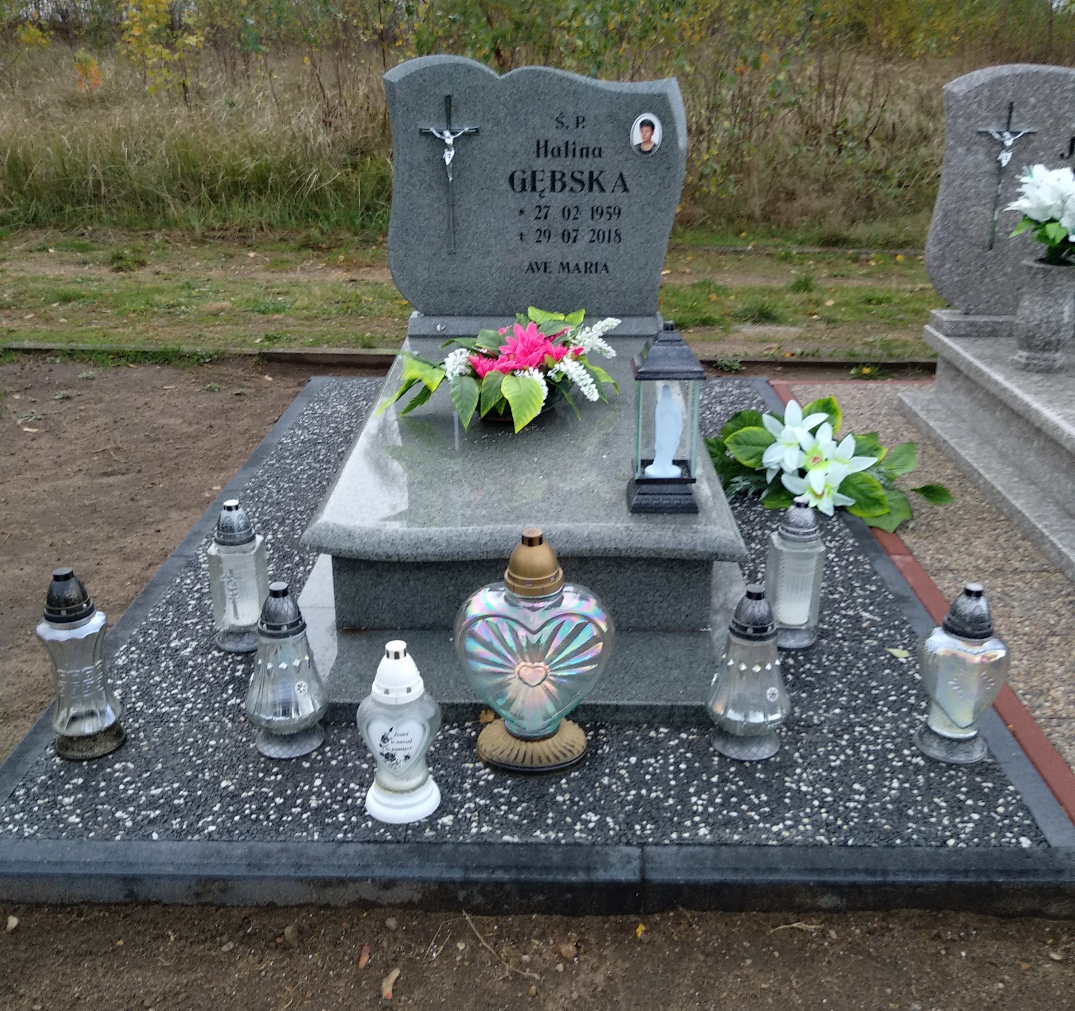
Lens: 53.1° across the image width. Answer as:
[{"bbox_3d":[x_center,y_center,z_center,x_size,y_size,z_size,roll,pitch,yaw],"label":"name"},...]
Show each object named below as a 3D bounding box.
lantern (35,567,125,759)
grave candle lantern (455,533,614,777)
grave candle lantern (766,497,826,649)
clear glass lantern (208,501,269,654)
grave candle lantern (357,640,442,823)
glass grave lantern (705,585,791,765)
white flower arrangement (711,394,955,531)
[{"bbox_3d":[-0.736,0.246,1.729,0.113,0.308,0.112,0,22,0],"label":"lantern"},{"bbox_3d":[-0.006,0.218,1.707,0.252,0.376,0.158,0,22,0],"label":"grave candle lantern"},{"bbox_3d":[0.496,0.126,2.058,0.096,0.288,0.092,0,22,0],"label":"grave candle lantern"},{"bbox_3d":[-0.571,0.131,2.045,0.100,0.288,0.094,-1,22,-3],"label":"clear glass lantern"},{"bbox_3d":[-0.203,0.324,1.589,0.122,0.266,0.114,-1,22,-4],"label":"grave candle lantern"},{"bbox_3d":[0.343,0.260,1.735,0.132,0.278,0.130,0,22,0],"label":"glass grave lantern"},{"bbox_3d":[0.734,-0.116,2.752,0.570,0.225,0.430,0,22,0],"label":"white flower arrangement"}]

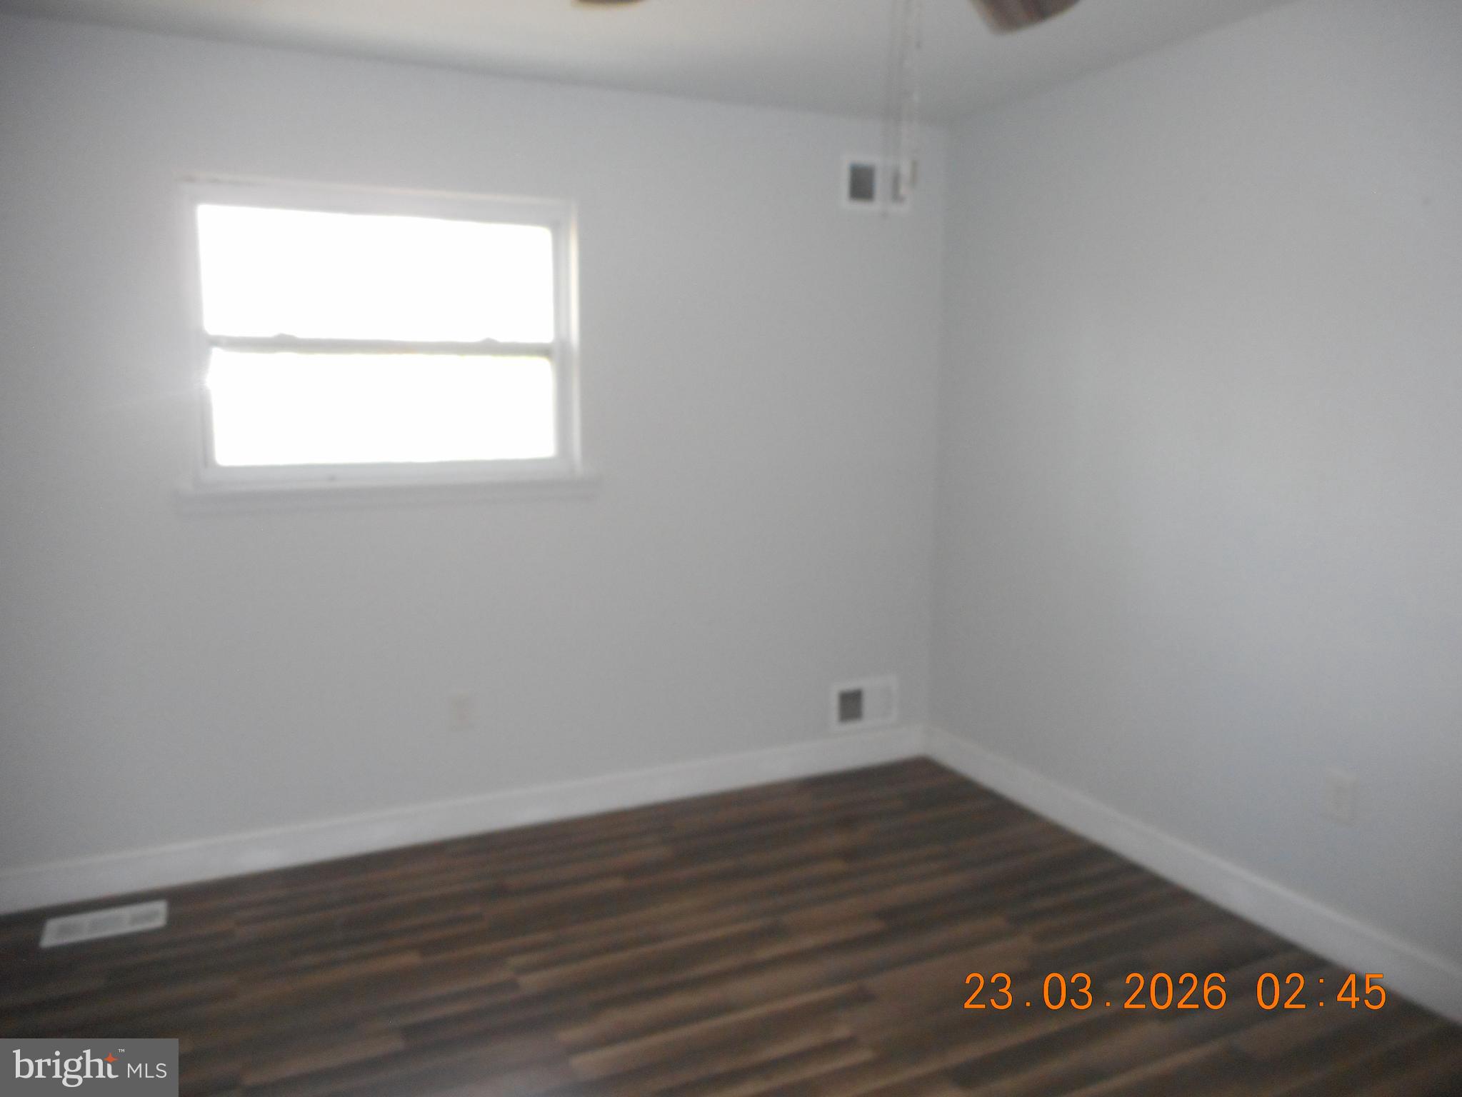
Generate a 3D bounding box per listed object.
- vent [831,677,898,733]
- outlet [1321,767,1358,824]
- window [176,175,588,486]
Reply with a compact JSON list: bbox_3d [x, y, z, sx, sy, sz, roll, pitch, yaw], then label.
[{"bbox_3d":[0.516,0.597,4.042,0.295,0.190,0.020,-4,9,-24],"label":"vent"},{"bbox_3d":[1.482,0.605,2.580,0.012,0.120,0.077,-4,9,-24],"label":"outlet"},{"bbox_3d":[-1.014,-0.637,3.199,1.110,0.860,0.090,-4,9,-24],"label":"window"}]

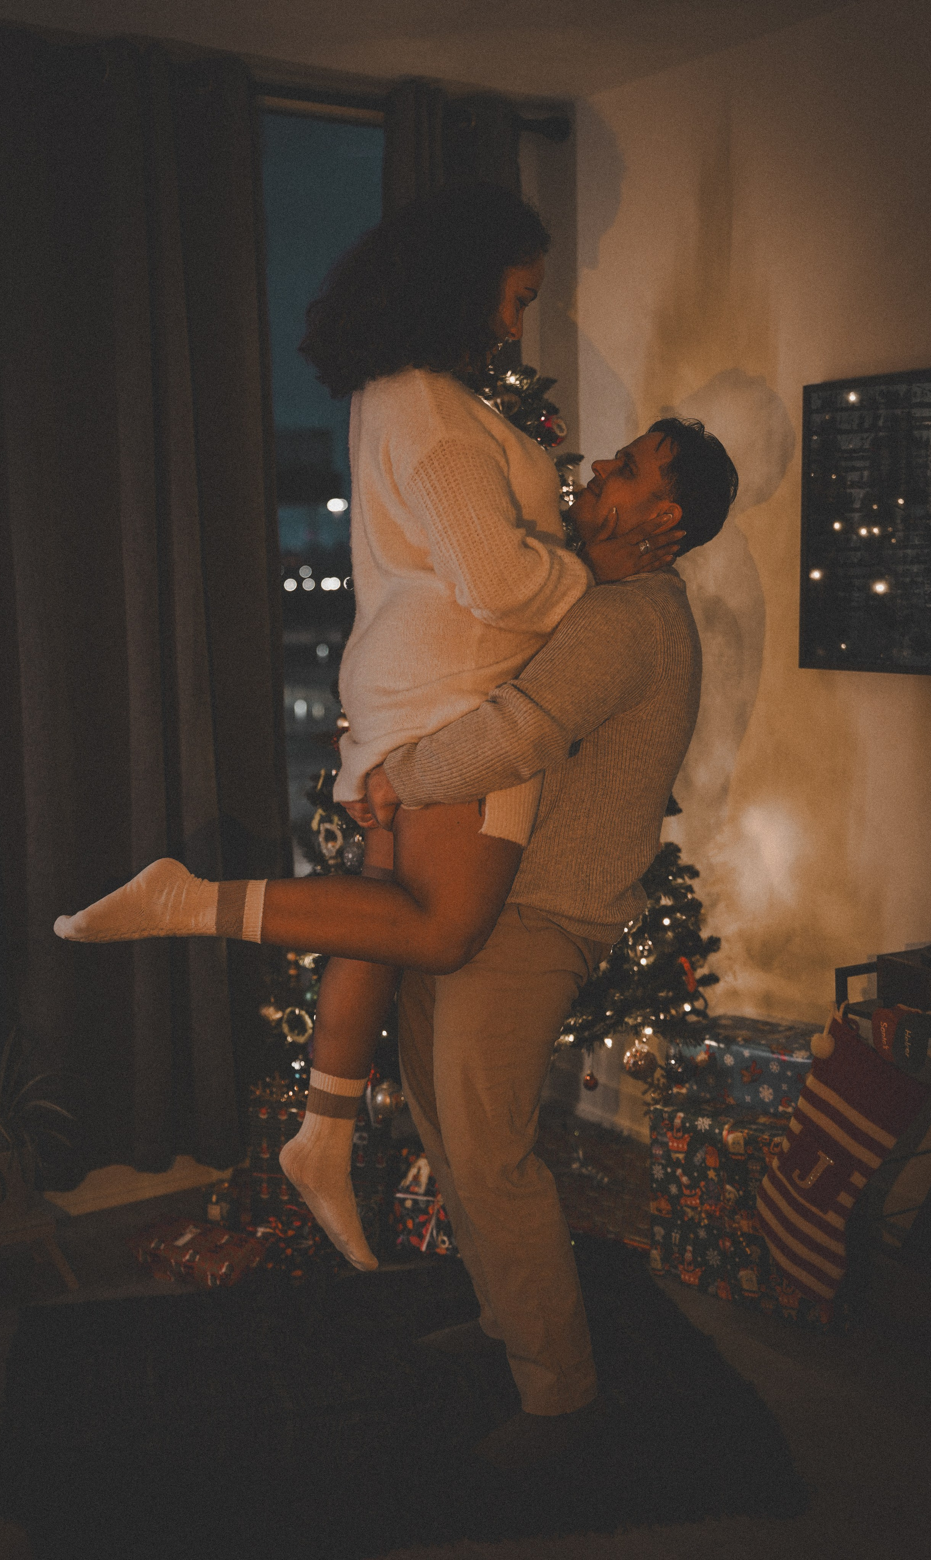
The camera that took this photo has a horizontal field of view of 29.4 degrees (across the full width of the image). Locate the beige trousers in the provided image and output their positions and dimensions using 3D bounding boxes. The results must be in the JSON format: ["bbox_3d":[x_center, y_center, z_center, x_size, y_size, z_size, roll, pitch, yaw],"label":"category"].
[{"bbox_3d":[0.097,0.554,3.013,0.360,0.930,0.450,-4,8,-18],"label":"beige trousers"}]

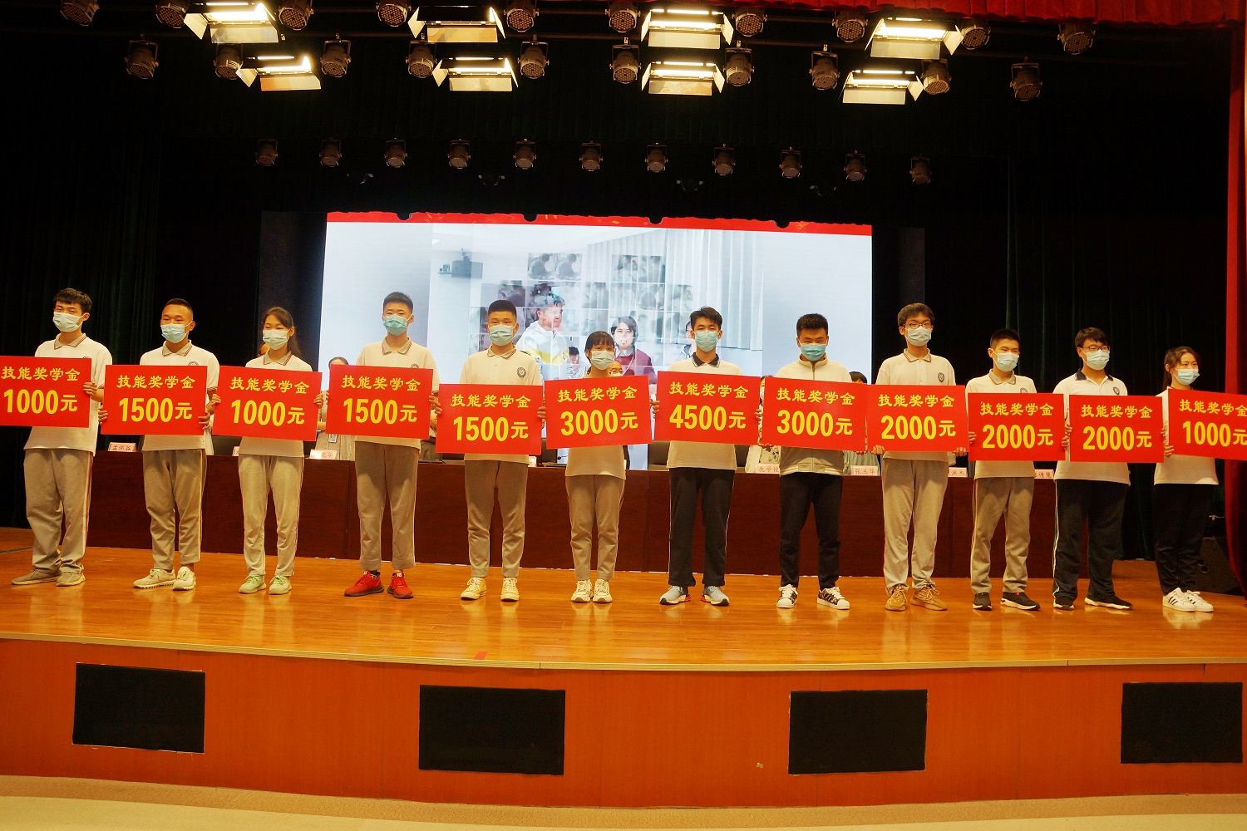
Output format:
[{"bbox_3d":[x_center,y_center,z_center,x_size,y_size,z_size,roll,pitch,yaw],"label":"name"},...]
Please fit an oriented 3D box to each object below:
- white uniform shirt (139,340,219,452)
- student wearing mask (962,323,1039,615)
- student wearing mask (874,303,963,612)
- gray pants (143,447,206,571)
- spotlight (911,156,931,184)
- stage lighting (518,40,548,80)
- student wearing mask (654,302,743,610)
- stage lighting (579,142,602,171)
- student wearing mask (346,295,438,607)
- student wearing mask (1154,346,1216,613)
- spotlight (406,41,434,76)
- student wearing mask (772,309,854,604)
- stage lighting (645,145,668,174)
[{"bbox_3d":[-2.699,-0.118,5.050,0.500,0.690,0.310,2,-1,8],"label":"white uniform shirt"},{"bbox_3d":[2.319,0.317,5.036,0.520,1.695,0.360,1,-2,0],"label":"student wearing mask"},{"bbox_3d":[1.764,0.238,4.988,0.550,1.830,0.360,1,-2,3],"label":"student wearing mask"},{"bbox_3d":[-2.730,0.529,5.051,0.390,0.840,0.270,2,-1,8],"label":"gray pants"},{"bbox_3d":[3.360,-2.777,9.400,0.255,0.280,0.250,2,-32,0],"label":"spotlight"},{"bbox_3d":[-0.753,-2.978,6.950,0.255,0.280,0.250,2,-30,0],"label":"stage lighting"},{"bbox_3d":[0.451,0.230,4.967,0.540,1.780,0.360,1,-2,0],"label":"student wearing mask"},{"bbox_3d":[-0.395,-3.089,9.905,0.270,0.300,0.240,2,-1,0],"label":"stage lighting"},{"bbox_3d":[-1.370,0.178,4.900,0.540,1.775,0.410,2,-2,0],"label":"student wearing mask"},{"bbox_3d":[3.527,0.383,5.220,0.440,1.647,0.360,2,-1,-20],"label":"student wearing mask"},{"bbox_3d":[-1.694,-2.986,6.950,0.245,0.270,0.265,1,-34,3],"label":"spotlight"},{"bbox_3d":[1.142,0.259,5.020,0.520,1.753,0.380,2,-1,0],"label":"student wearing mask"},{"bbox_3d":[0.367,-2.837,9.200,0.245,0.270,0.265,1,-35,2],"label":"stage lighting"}]

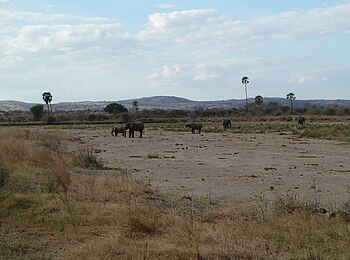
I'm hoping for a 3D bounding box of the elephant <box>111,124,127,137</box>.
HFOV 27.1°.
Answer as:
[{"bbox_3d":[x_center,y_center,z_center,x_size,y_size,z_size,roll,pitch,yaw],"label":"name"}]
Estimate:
[{"bbox_3d":[-7.719,0.069,100.000,2.250,1.700,0.850,0,1,10],"label":"elephant"}]

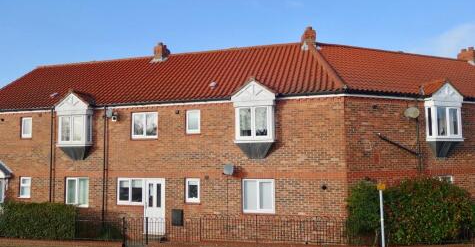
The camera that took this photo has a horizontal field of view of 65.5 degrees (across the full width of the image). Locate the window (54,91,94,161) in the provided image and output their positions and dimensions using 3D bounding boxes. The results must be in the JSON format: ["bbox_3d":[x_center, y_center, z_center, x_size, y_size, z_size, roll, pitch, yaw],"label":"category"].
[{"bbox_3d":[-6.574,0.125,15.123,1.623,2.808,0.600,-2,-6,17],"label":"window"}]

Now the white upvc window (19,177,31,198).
[{"bbox_3d":[-8.936,2.719,15.629,0.582,0.863,0.100,-2,-5,16],"label":"white upvc window"}]

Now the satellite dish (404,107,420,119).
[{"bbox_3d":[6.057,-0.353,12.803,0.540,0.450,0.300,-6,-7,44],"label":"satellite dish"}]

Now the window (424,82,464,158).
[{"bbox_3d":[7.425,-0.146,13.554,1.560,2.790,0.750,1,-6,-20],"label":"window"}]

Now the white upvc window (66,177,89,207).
[{"bbox_3d":[-6.415,2.780,14.901,1.130,1.190,0.100,-2,-5,16],"label":"white upvc window"}]

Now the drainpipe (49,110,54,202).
[{"bbox_3d":[-7.766,1.800,15.411,0.080,4.946,0.090,-2,-6,17],"label":"drainpipe"}]

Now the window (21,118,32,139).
[{"bbox_3d":[-9.181,0.217,16.133,0.602,0.931,0.100,-2,-6,17],"label":"window"}]

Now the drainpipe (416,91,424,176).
[{"bbox_3d":[6.497,1.476,13.112,0.080,4.942,0.090,2,-6,-21],"label":"drainpipe"}]

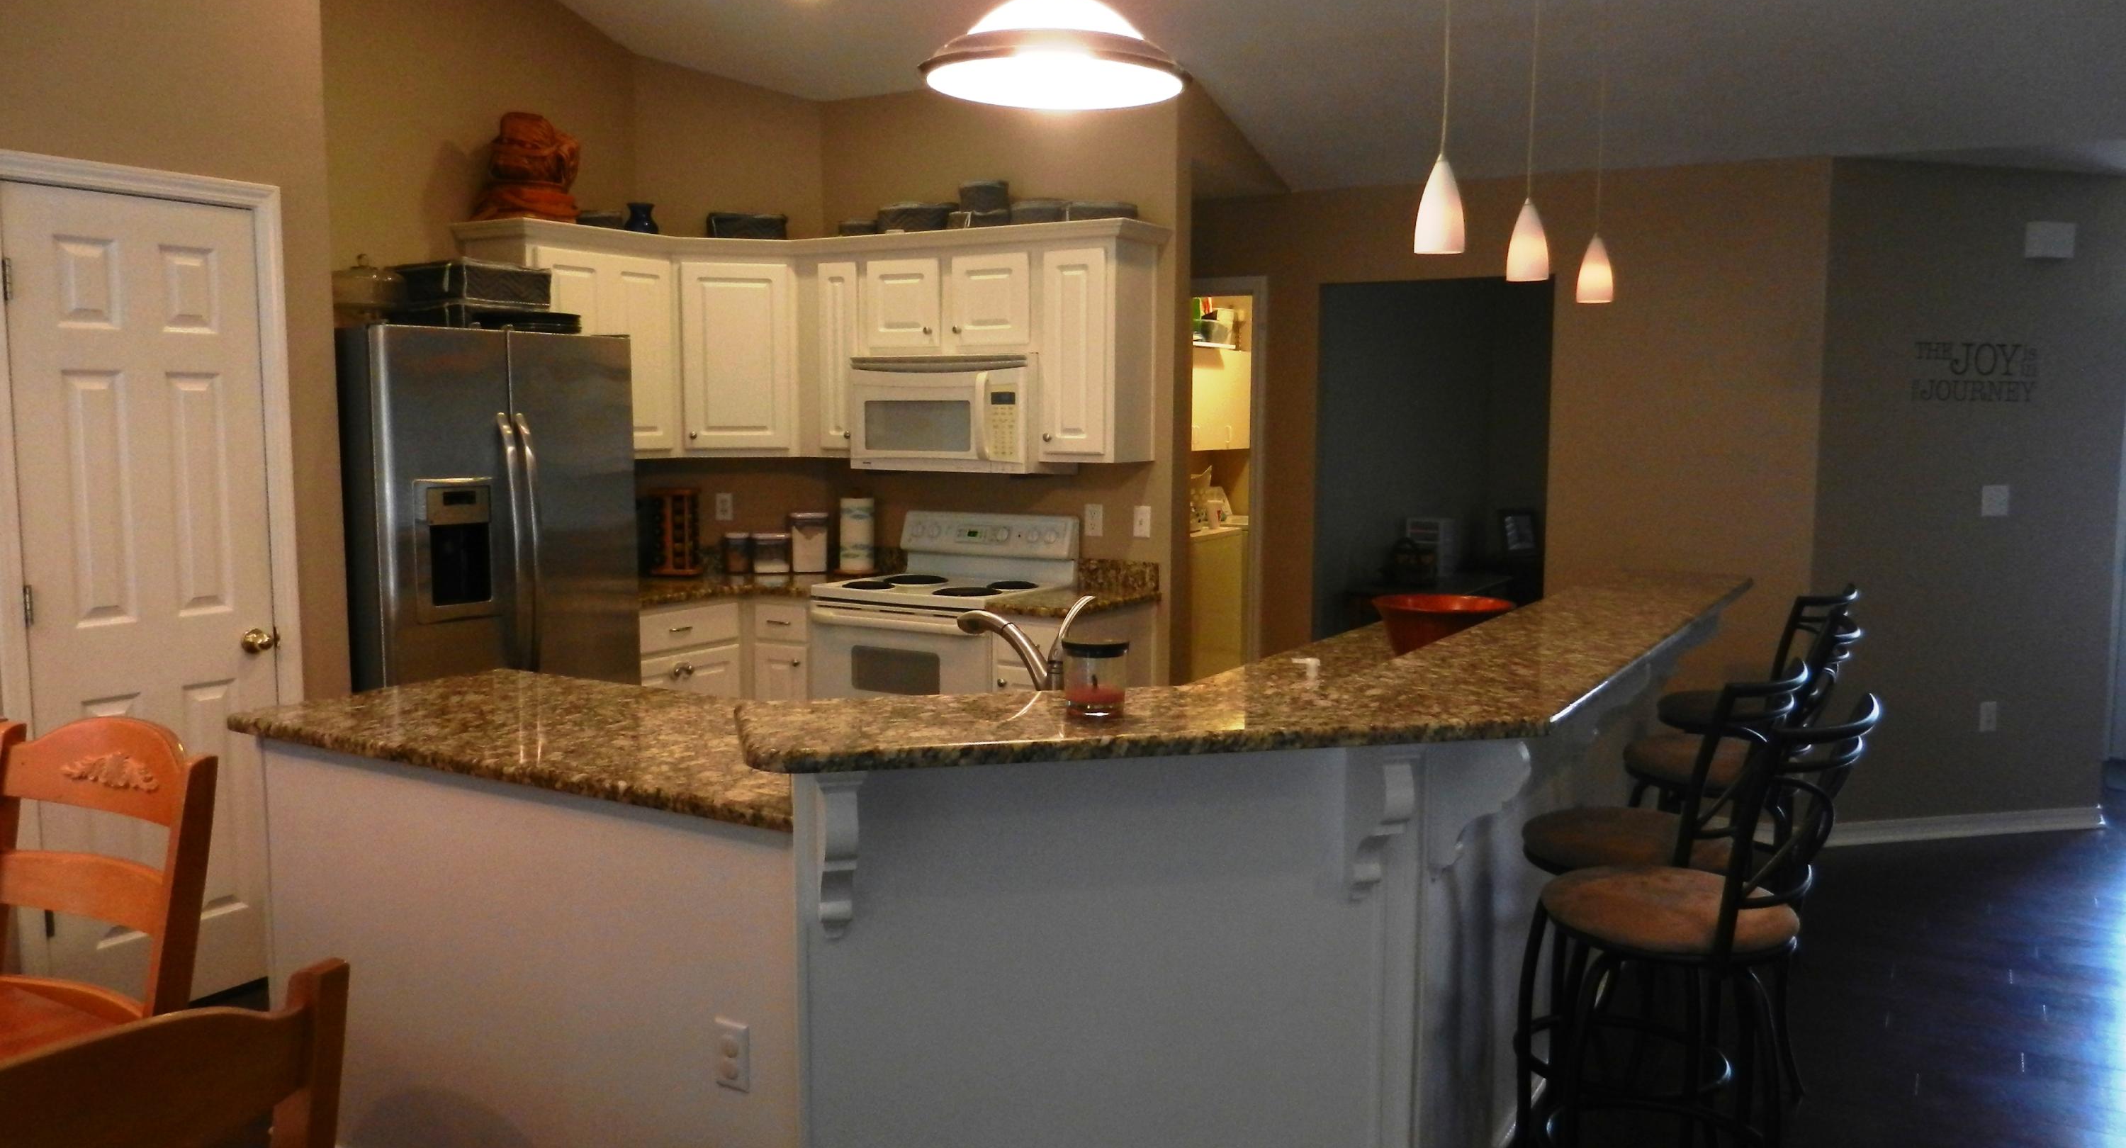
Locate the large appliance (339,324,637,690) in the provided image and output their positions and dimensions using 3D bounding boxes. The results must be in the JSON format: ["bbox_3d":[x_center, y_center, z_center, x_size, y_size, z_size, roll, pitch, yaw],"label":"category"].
[{"bbox_3d":[-1.886,0.162,4.636,0.850,1.770,0.912,4,7,30],"label":"large appliance"}]

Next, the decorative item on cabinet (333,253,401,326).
[{"bbox_3d":[-1.938,-0.781,4.264,0.255,0.215,0.255,4,7,30],"label":"decorative item on cabinet"}]

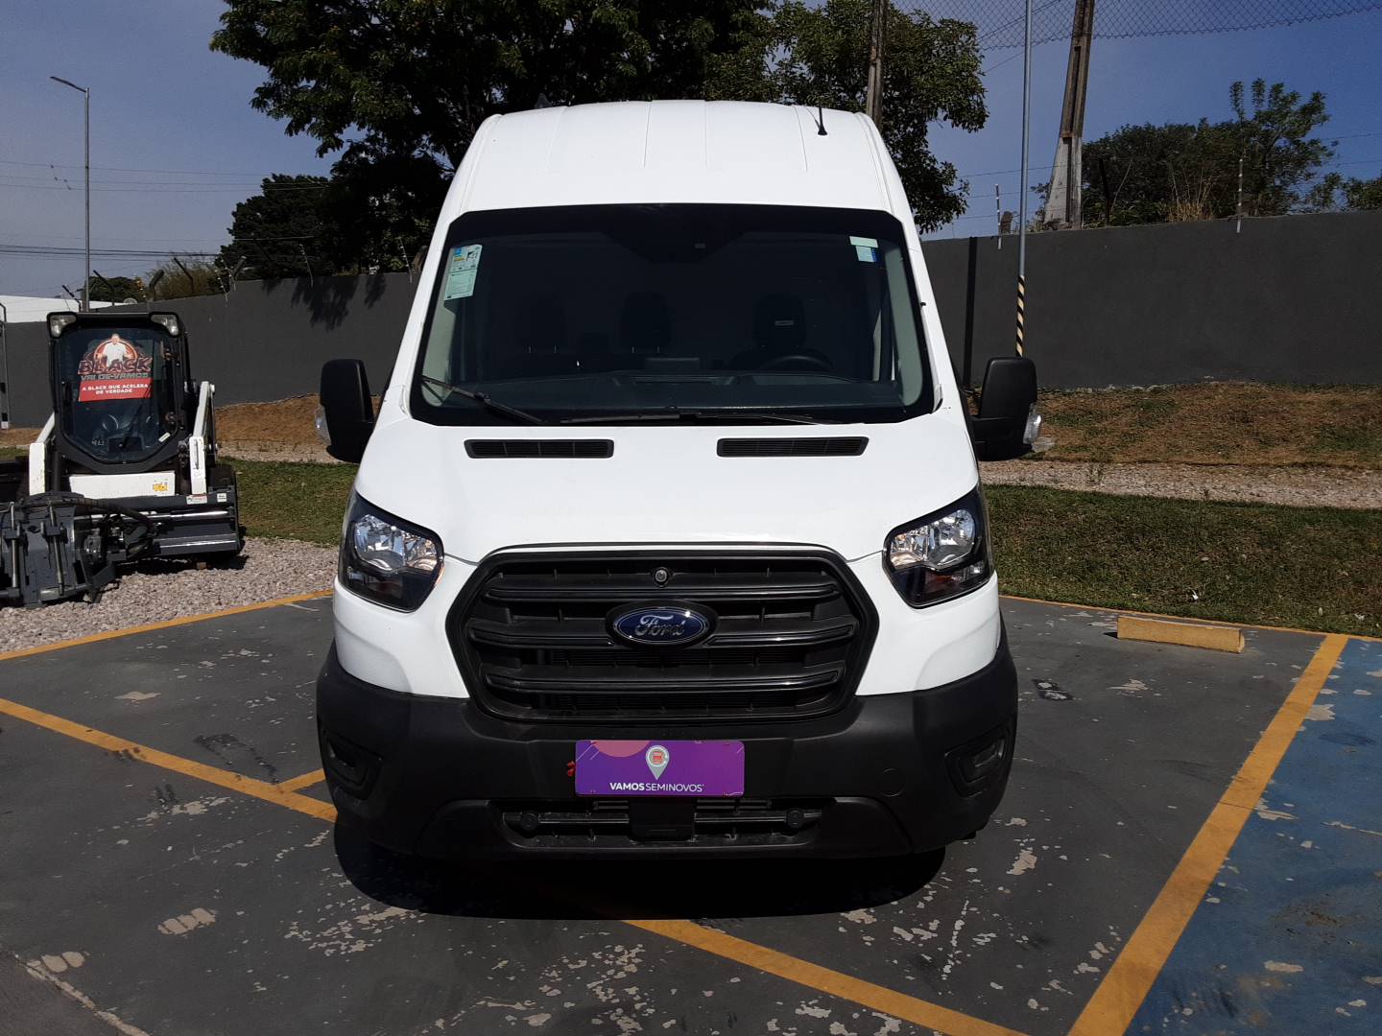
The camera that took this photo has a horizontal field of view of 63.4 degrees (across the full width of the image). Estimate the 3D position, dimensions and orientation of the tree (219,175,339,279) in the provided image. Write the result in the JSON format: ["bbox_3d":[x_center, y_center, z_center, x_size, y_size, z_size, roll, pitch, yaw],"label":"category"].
[{"bbox_3d":[-13.386,-7.315,37.373,5.200,7.979,5.200,0,7,0],"label":"tree"}]

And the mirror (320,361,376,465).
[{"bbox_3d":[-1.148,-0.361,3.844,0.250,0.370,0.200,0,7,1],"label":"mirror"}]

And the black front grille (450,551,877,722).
[{"bbox_3d":[-0.070,0.277,2.745,1.070,0.410,0.240,0,7,1],"label":"black front grille"}]

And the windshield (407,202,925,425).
[{"bbox_3d":[-0.060,-0.705,3.802,1.700,0.200,1.120,0,52,1],"label":"windshield"}]

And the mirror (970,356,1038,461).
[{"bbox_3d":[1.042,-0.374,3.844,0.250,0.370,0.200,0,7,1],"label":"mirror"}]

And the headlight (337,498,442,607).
[{"bbox_3d":[-0.787,0.087,2.983,0.360,0.290,0.400,0,7,1],"label":"headlight"}]

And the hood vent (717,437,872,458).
[{"bbox_3d":[0.300,-0.214,3.339,0.445,0.035,0.135,0,27,1],"label":"hood vent"}]

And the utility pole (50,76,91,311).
[{"bbox_3d":[-16.172,-6.639,29.142,1.200,9.106,0.200,-4,8,-30],"label":"utility pole"}]

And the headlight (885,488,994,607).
[{"bbox_3d":[0.653,0.078,2.983,0.360,0.290,0.400,0,7,1],"label":"headlight"}]

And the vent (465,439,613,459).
[{"bbox_3d":[-0.446,-0.210,3.339,0.445,0.035,0.135,0,27,1],"label":"vent"}]

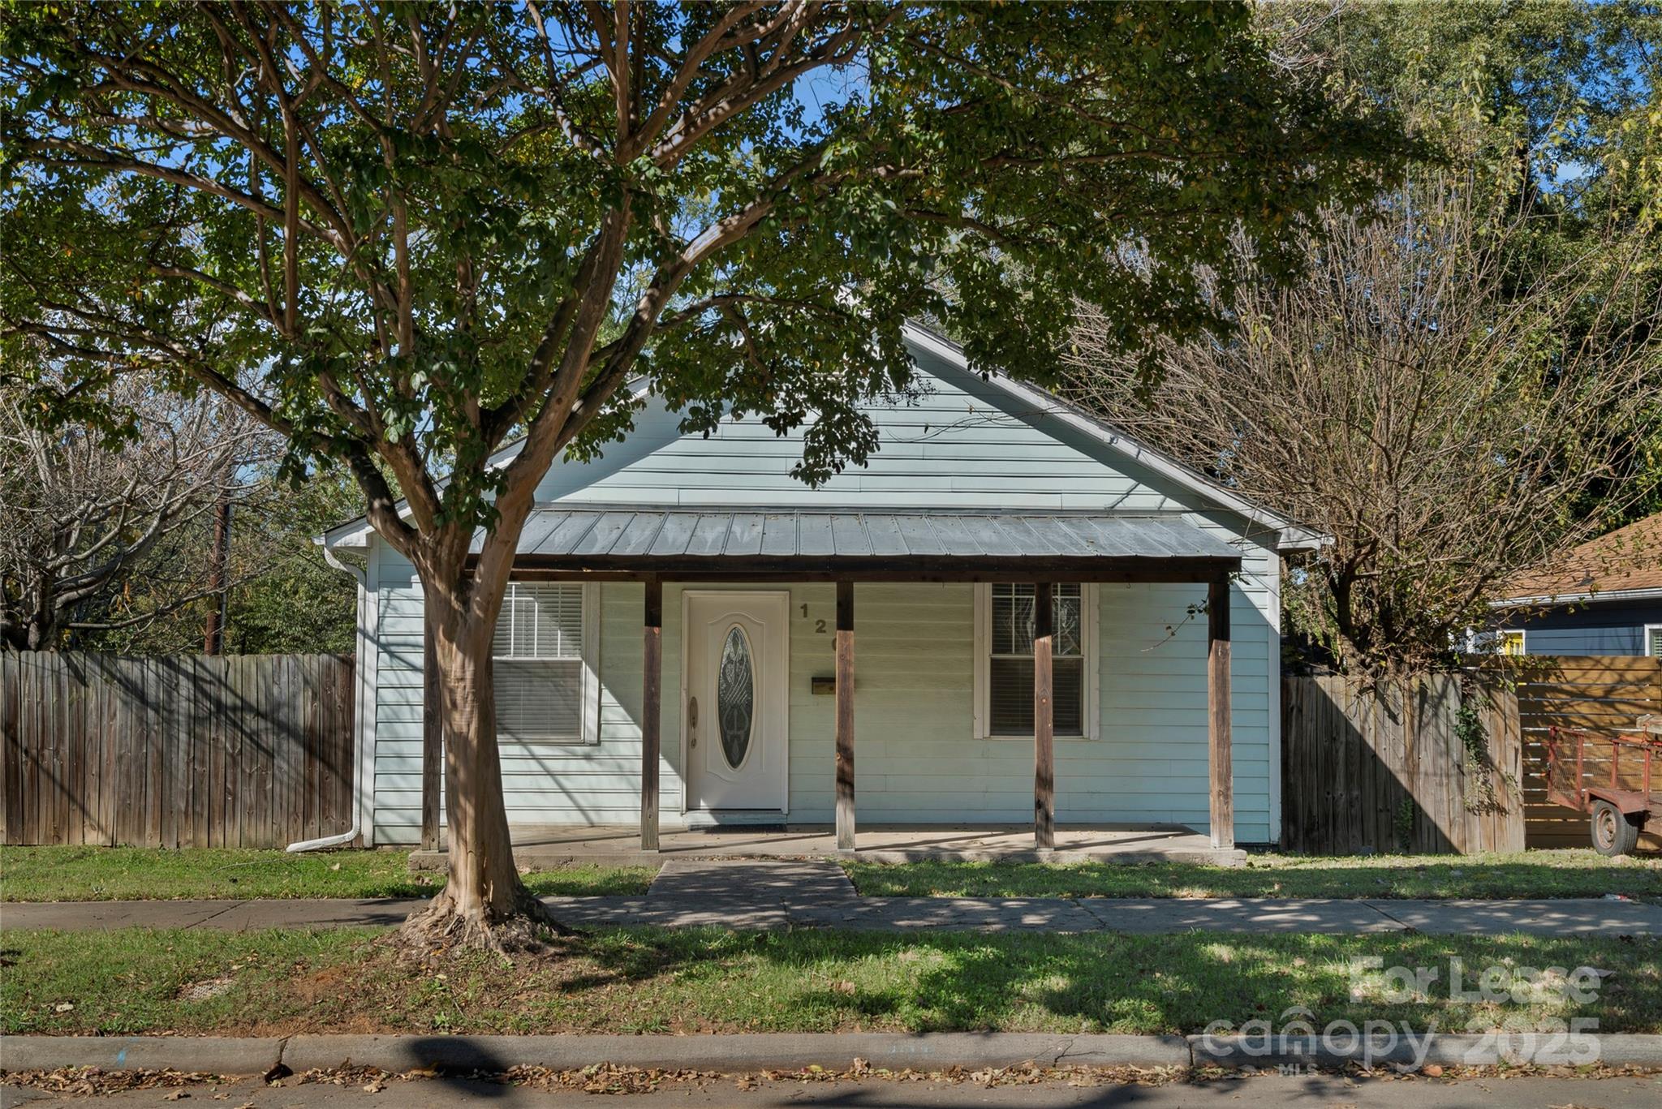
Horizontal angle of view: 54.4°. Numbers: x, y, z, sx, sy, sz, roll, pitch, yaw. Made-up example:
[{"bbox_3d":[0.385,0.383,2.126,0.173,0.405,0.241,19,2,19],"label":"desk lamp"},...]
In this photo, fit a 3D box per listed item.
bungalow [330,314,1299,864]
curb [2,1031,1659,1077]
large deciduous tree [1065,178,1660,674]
[{"bbox_3d":[-0.208,0.320,19.228,9.550,5.400,11.500,1,-3,-3],"label":"bungalow"},{"bbox_3d":[0.000,2.617,8.472,9.400,0.160,0.200,0,-3,-2],"label":"curb"},{"bbox_3d":[5.779,-0.610,17.287,6.740,7.066,5.600,1,-3,-3],"label":"large deciduous tree"}]

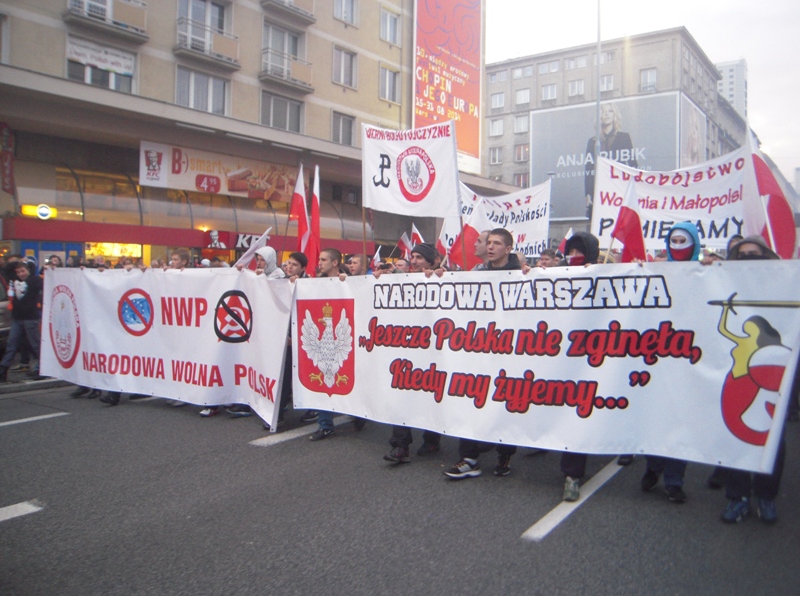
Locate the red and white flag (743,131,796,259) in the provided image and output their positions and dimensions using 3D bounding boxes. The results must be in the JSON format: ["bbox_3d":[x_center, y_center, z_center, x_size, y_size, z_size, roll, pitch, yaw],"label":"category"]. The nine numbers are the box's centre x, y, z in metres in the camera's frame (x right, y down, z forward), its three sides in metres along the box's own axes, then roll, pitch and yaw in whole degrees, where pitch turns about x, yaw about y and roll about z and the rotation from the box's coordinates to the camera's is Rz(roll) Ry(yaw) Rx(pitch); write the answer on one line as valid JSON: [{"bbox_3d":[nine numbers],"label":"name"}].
[{"bbox_3d":[3.079,-0.872,5.400,0.476,1.185,0.300,1,2,14],"label":"red and white flag"}]

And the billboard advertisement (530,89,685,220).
[{"bbox_3d":[21.506,-14.818,69.581,15.860,12.640,0.400,2,2,34],"label":"billboard advertisement"}]

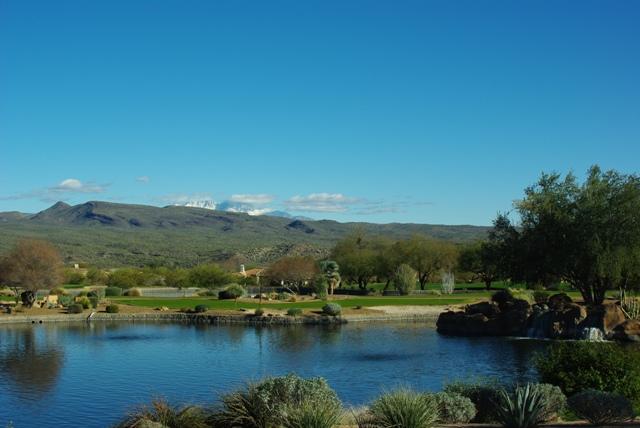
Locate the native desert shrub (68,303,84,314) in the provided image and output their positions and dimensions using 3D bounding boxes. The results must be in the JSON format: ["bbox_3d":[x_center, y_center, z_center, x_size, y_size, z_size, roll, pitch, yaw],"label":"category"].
[{"bbox_3d":[-22.203,8.613,68.000,1.456,0.937,1.310,0,-3,0],"label":"native desert shrub"}]

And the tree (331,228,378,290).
[{"bbox_3d":[4.663,6.149,101.000,6.487,8.379,6.163,0,-3,0],"label":"tree"}]

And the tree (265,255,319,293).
[{"bbox_3d":[-2.822,5.941,74.000,5.347,3.862,4.813,0,-3,0],"label":"tree"}]

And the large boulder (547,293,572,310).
[{"bbox_3d":[18.344,6.693,57.000,1.983,1.335,1.686,0,-3,0],"label":"large boulder"}]

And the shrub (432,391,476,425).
[{"bbox_3d":[2.970,4.272,16.500,0.971,0.698,0.923,0,-3,0],"label":"shrub"}]

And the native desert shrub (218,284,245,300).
[{"bbox_3d":[-7.402,6.565,62.500,2.174,1.338,1.848,0,-3,0],"label":"native desert shrub"}]

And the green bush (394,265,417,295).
[{"bbox_3d":[8.721,6.712,76.000,2.290,3.150,2.220,0,-2,0],"label":"green bush"}]

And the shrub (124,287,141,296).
[{"bbox_3d":[-21.520,8.948,86.000,1.956,1.093,1.761,0,-3,0],"label":"shrub"}]

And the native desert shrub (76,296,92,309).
[{"bbox_3d":[-17.332,6.532,55.000,1.178,0.920,1.119,0,-3,0],"label":"native desert shrub"}]

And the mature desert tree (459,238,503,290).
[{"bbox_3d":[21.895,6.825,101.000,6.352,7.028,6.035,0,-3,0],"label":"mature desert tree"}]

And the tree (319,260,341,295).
[{"bbox_3d":[1.164,7.422,87.000,2.445,4.016,2.445,0,-3,0],"label":"tree"}]

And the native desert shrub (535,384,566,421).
[{"bbox_3d":[5.092,4.249,16.800,0.899,0.857,0.899,0,-3,0],"label":"native desert shrub"}]

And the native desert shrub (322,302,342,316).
[{"bbox_3d":[0.870,6.645,52.000,1.392,0.974,1.322,0,-3,0],"label":"native desert shrub"}]

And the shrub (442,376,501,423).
[{"bbox_3d":[3.632,4.430,17.800,1.429,1.041,1.286,0,-3,0],"label":"shrub"}]

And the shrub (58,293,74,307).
[{"bbox_3d":[-24.424,8.286,72.000,1.542,1.253,1.464,0,-3,0],"label":"shrub"}]

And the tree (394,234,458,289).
[{"bbox_3d":[11.116,5.010,78.000,6.680,5.741,6.012,0,-3,0],"label":"tree"}]

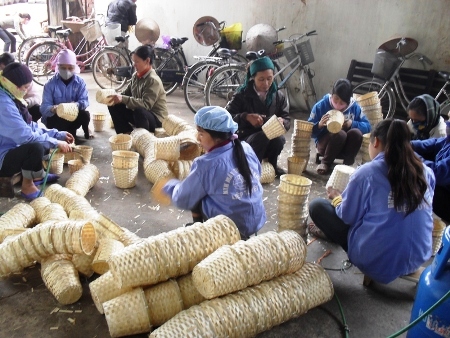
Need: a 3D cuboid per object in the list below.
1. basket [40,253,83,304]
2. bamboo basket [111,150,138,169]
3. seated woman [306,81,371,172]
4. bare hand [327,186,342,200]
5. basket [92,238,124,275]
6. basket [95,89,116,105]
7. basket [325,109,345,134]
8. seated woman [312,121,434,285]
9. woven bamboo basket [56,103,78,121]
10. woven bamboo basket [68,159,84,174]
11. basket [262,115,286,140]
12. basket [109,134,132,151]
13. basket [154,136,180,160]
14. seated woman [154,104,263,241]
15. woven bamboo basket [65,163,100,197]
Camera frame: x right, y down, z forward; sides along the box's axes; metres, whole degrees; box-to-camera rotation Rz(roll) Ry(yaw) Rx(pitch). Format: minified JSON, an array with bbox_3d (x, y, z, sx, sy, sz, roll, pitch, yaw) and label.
[{"bbox_3d":[-0.762,0.528,2.164,0.175,0.175,0.210,-18,38,-25],"label":"basket"},{"bbox_3d":[-0.757,-0.034,3.462,0.200,0.165,0.200,3,20,0],"label":"bamboo basket"},{"bbox_3d":[1.032,-0.440,4.186,0.530,0.790,0.630,8,22,15],"label":"seated woman"},{"bbox_3d":[0.625,0.140,2.600,0.080,0.085,0.110,-8,23,-28],"label":"bare hand"},{"bbox_3d":[-0.632,0.469,2.470,0.165,0.165,0.190,5,39,4],"label":"basket"},{"bbox_3d":[-1.197,-0.724,4.580,0.160,0.175,0.175,13,0,-26],"label":"basket"},{"bbox_3d":[0.983,-0.436,4.050,0.165,0.165,0.165,11,49,8],"label":"basket"},{"bbox_3d":[0.824,0.122,2.560,0.500,0.850,0.620,-5,21,-21],"label":"seated woman"},{"bbox_3d":[-1.485,-0.534,4.300,0.165,0.175,0.175,3,14,-45],"label":"woven bamboo basket"},{"bbox_3d":[-1.198,0.008,3.664,0.155,0.140,0.155,0,22,0],"label":"woven bamboo basket"},{"bbox_3d":[0.407,-0.341,3.780,0.155,0.178,0.178,-36,0,6],"label":"basket"},{"bbox_3d":[-0.911,-0.174,3.970,0.200,0.175,0.200,3,20,0],"label":"basket"},{"bbox_3d":[-0.478,-0.168,3.817,0.200,0.195,0.195,-1,20,-5],"label":"basket"},{"bbox_3d":[-0.076,0.028,2.779,0.620,0.830,0.480,19,25,37],"label":"seated woman"},{"bbox_3d":[-1.028,0.080,3.389,0.160,0.160,0.400,1,20,3],"label":"woven bamboo basket"}]

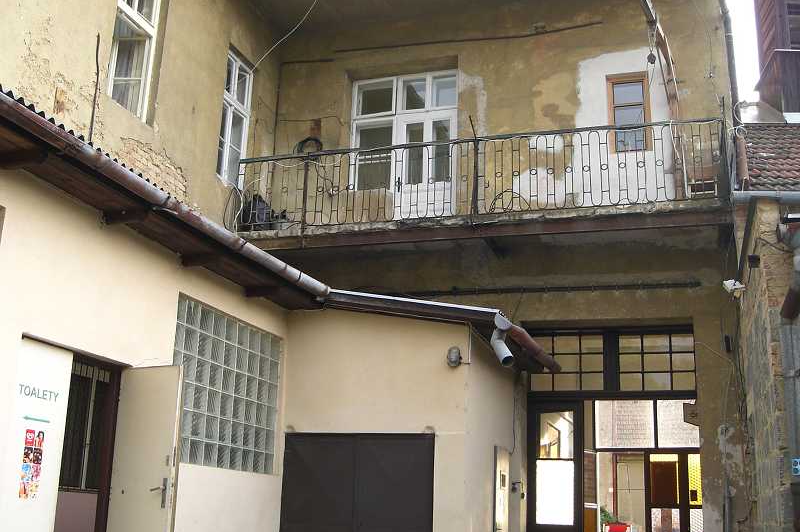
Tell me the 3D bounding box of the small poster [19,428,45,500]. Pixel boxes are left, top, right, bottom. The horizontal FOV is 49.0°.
[{"bbox_3d":[-2.313,1.253,5.524,0.010,0.453,0.186,-3,-16,17],"label":"small poster"}]

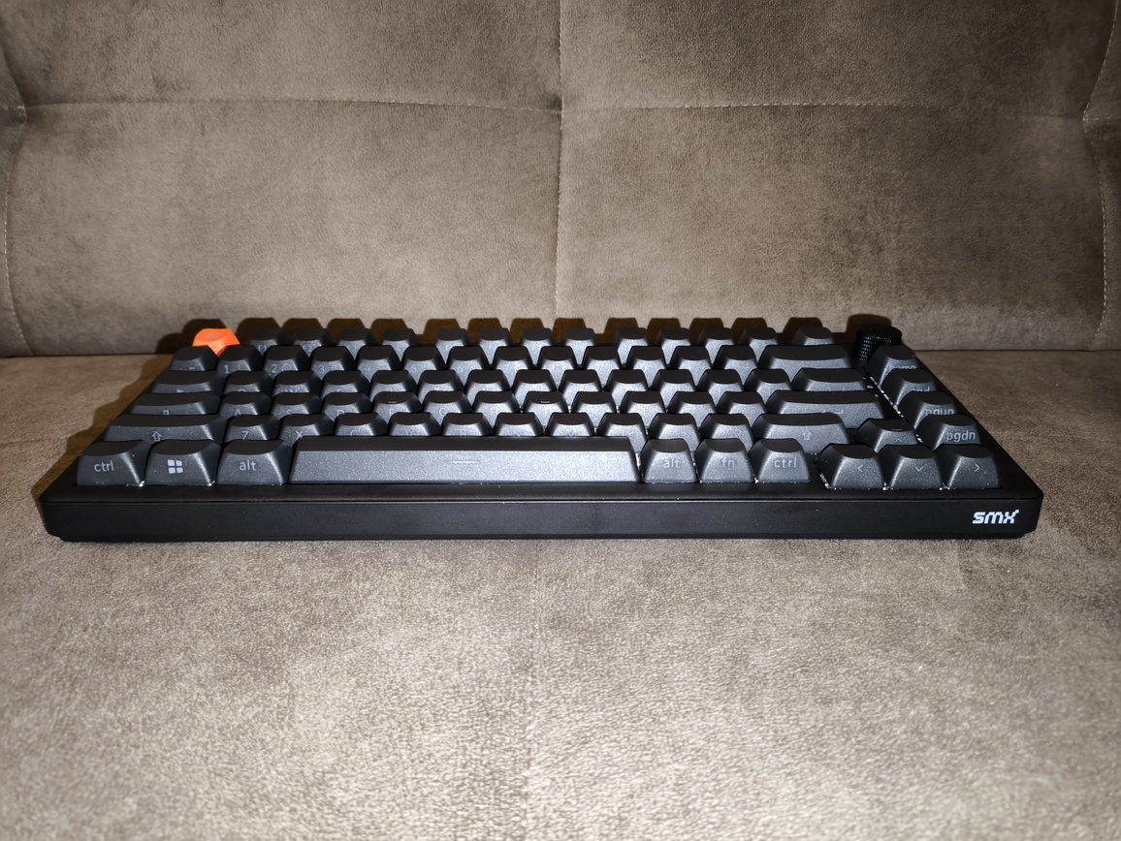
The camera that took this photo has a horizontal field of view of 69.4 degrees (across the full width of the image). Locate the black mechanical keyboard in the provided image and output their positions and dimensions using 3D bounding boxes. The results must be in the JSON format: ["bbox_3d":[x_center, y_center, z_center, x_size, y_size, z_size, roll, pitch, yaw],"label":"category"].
[{"bbox_3d":[-0.006,-0.003,0.322,0.328,0.042,0.137,0,22,0],"label":"black mechanical keyboard"}]

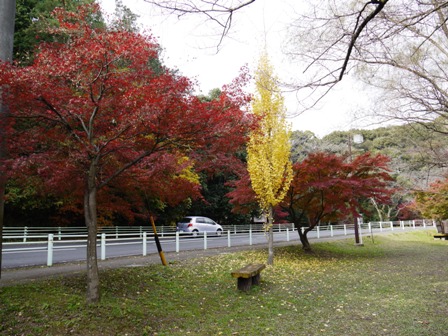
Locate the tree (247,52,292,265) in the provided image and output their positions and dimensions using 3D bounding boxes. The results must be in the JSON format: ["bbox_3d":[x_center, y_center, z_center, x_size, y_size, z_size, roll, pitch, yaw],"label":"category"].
[{"bbox_3d":[1.573,-0.506,12.894,1.600,7.633,1.600,-1,-8,0],"label":"tree"}]

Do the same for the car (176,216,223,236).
[{"bbox_3d":[-1.800,4.620,28.400,1.690,1.520,3.750,-9,-11,44],"label":"car"}]

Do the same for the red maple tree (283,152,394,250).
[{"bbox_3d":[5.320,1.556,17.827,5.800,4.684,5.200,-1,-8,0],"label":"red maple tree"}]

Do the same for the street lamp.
[{"bbox_3d":[7.312,1.084,20.177,0.800,6.278,0.500,-1,-8,0],"label":"street lamp"}]

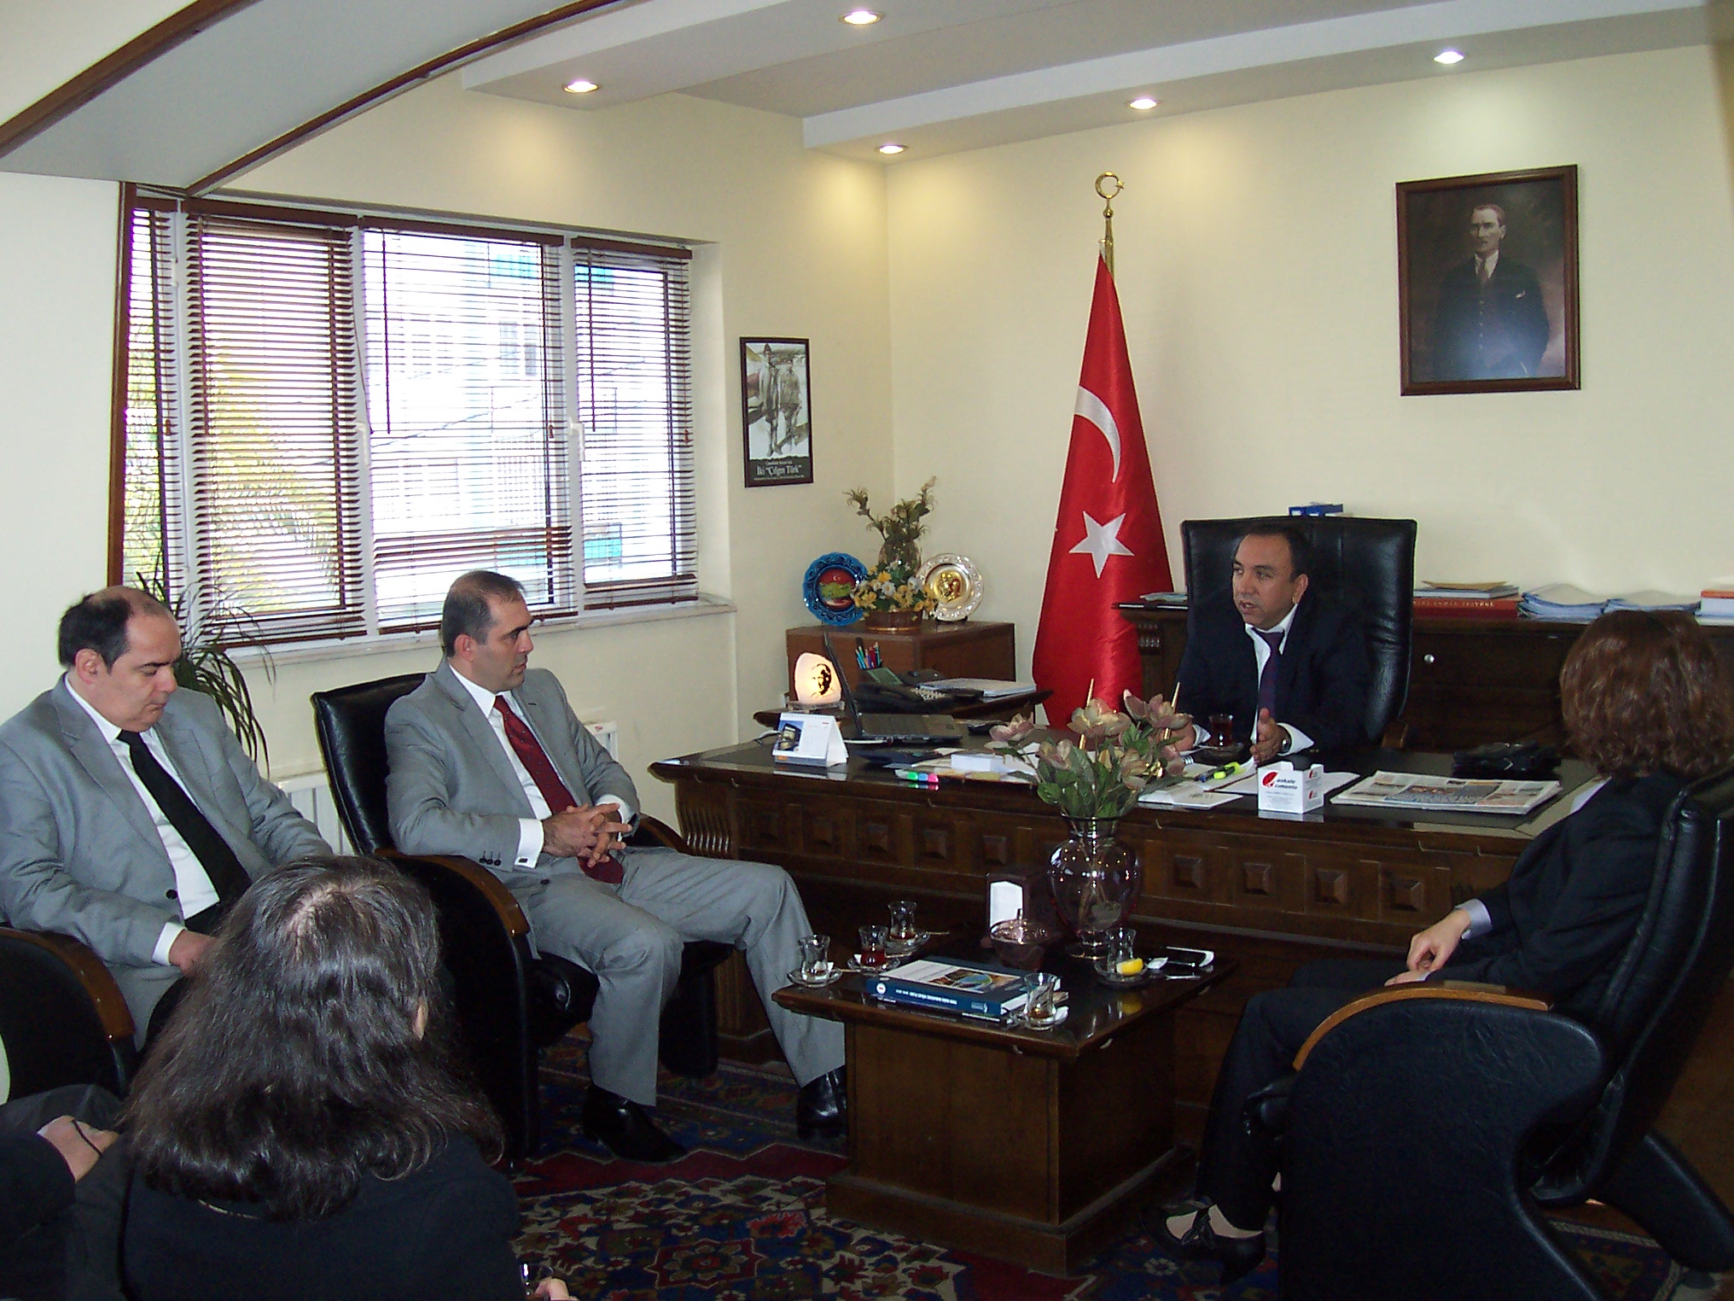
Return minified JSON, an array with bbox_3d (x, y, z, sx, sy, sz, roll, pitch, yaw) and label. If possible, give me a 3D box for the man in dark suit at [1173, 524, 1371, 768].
[{"bbox_3d":[1.019,0.320,4.754,0.560,1.310,0.740,1,5,26],"label":"man in dark suit"}]

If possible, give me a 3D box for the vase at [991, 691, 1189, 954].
[{"bbox_3d":[0.464,0.361,3.883,0.410,0.550,0.380,-1,5,1],"label":"vase"}]

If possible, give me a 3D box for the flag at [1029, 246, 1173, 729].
[{"bbox_3d":[0.782,-0.427,6.120,0.470,1.740,0.250,0,5,19],"label":"flag"}]

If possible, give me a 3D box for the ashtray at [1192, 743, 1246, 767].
[{"bbox_3d":[0.813,0.245,4.279,0.118,0.040,0.118,-2,5,0],"label":"ashtray"}]

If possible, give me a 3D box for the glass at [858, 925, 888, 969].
[{"bbox_3d":[0.011,0.594,3.711,0.058,0.084,0.058,-2,5,0],"label":"glass"}]

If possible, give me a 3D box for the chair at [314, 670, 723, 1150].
[{"bbox_3d":[-0.795,0.563,4.336,0.770,0.970,0.680,2,6,34],"label":"chair"}]

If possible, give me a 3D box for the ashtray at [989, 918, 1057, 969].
[{"bbox_3d":[0.308,0.584,3.695,0.130,0.095,0.130,-2,5,0],"label":"ashtray"}]

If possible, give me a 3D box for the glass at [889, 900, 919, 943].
[{"bbox_3d":[0.076,0.575,3.909,0.058,0.084,0.058,-2,5,0],"label":"glass"}]

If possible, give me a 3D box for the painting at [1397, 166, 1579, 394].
[{"bbox_3d":[1.880,-1.109,5.604,0.560,0.655,0.035,2,6,37],"label":"painting"}]

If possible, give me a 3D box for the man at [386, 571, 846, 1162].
[{"bbox_3d":[-0.578,0.434,4.149,1.000,1.250,0.610,2,6,34],"label":"man"}]

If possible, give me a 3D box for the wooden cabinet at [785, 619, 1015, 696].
[{"bbox_3d":[0.114,0.383,6.568,0.640,0.910,0.640,2,6,34],"label":"wooden cabinet"}]

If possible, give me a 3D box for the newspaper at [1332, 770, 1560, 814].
[{"bbox_3d":[1.171,0.287,3.740,0.378,0.017,0.335,2,6,33],"label":"newspaper"}]

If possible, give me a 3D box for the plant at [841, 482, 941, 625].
[{"bbox_3d":[0.110,-0.322,6.490,0.320,0.510,0.290,-1,5,1],"label":"plant"}]

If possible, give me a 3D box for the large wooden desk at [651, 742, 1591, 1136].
[{"bbox_3d":[0.675,0.642,4.439,2.190,0.735,1.030,2,6,34],"label":"large wooden desk"}]

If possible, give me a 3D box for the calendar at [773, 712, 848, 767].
[{"bbox_3d":[-0.140,0.216,4.522,0.172,0.118,0.090,2,6,37],"label":"calendar"}]

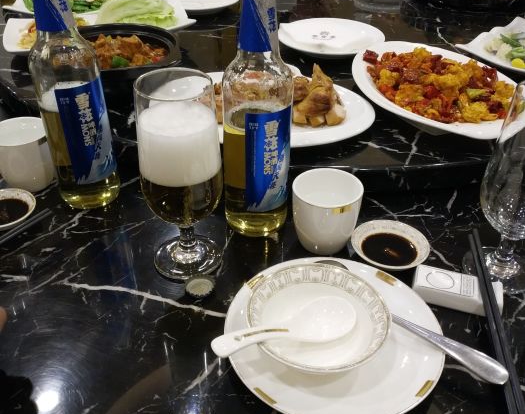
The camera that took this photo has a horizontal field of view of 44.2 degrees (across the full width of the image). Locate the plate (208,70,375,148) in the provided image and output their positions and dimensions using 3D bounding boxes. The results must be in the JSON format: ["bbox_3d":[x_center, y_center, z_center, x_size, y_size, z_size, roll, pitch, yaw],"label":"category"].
[{"bbox_3d":[0.000,-0.116,0.837,0.290,0.030,0.205,7,38,8],"label":"plate"}]

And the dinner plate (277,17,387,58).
[{"bbox_3d":[0.127,-0.308,1.180,0.192,0.022,0.192,0,36,0],"label":"dinner plate"}]

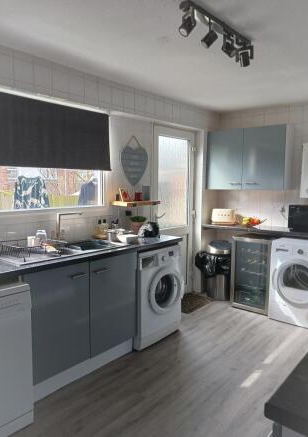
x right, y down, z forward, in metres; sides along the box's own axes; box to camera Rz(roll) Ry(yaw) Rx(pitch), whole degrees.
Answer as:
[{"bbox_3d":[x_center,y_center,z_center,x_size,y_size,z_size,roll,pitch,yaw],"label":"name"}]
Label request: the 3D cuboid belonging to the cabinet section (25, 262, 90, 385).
[{"bbox_3d":[-0.838,0.662,2.446,0.570,0.725,0.500,4,7,40],"label":"cabinet section"}]

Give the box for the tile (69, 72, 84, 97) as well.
[{"bbox_3d":[-0.630,-1.083,2.791,0.011,0.160,0.148,5,8,41],"label":"tile"}]

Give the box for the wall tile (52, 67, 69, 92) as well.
[{"bbox_3d":[-0.730,-1.073,2.677,0.011,0.158,0.154,5,8,41],"label":"wall tile"}]

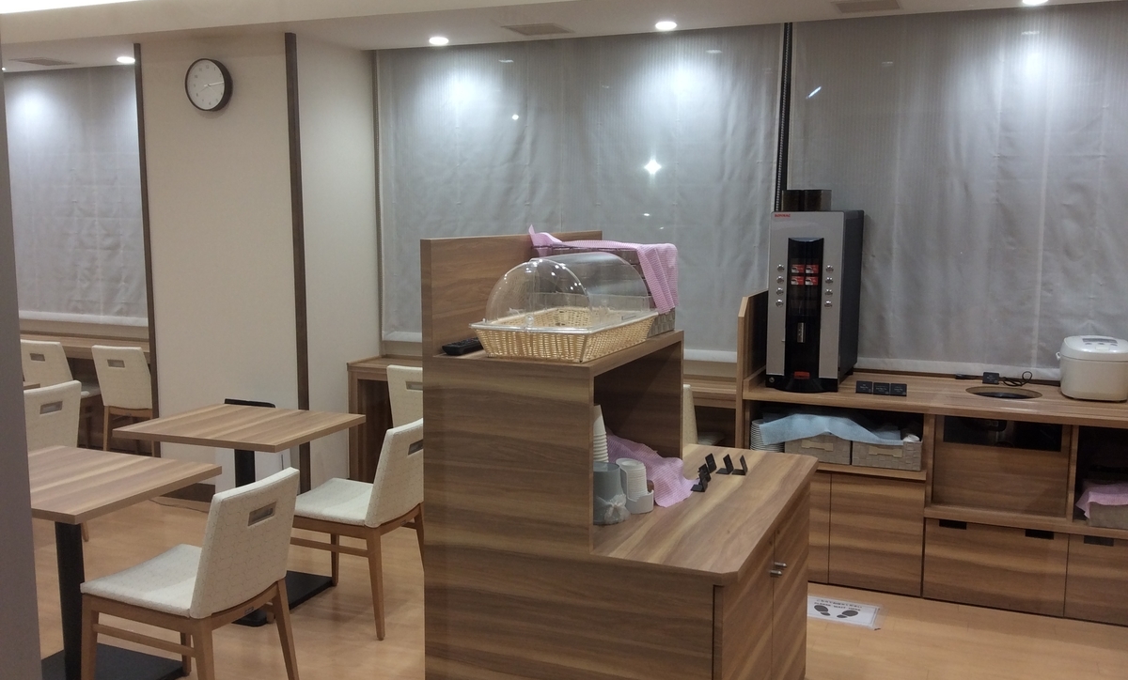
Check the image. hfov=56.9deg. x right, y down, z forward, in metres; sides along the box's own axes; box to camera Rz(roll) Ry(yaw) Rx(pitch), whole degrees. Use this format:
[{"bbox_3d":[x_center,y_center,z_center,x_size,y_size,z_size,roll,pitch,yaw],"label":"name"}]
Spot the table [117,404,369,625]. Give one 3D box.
[{"bbox_3d":[-1.248,0.678,4.120,0.700,0.713,0.600,3,8,22],"label":"table"}]

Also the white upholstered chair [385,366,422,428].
[{"bbox_3d":[-0.632,0.493,5.389,0.440,0.765,0.540,3,8,22],"label":"white upholstered chair"}]

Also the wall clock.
[{"bbox_3d":[-1.762,-1.262,5.170,0.252,0.252,0.056,3,8,22],"label":"wall clock"}]

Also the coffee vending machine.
[{"bbox_3d":[1.099,-0.192,4.575,0.300,0.745,0.570,3,8,22],"label":"coffee vending machine"}]

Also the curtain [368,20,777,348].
[{"bbox_3d":[-0.002,-0.728,5.315,2.160,1.600,0.050,3,8,22],"label":"curtain"}]

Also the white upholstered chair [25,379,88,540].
[{"bbox_3d":[-2.491,0.572,4.717,0.540,0.765,0.440,3,8,22],"label":"white upholstered chair"}]

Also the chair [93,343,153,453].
[{"bbox_3d":[-2.458,0.394,6.123,0.440,0.765,0.540,2,8,17],"label":"chair"}]

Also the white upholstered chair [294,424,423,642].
[{"bbox_3d":[-0.780,0.673,3.961,0.540,0.765,0.440,3,8,22],"label":"white upholstered chair"}]

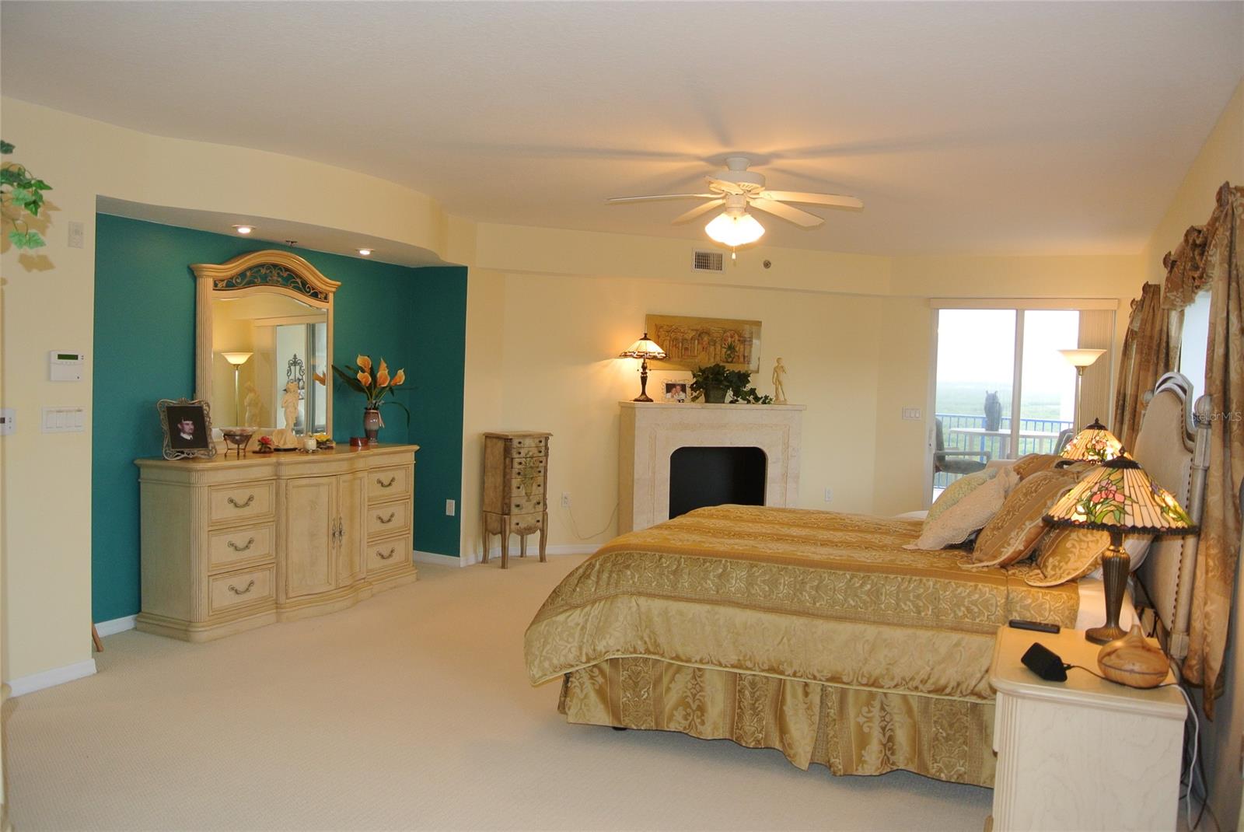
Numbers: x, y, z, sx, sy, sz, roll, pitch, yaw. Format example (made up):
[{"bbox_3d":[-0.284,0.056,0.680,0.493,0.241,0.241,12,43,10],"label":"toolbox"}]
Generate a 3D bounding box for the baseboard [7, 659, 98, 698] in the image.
[{"bbox_3d":[-2.574,1.180,4.214,0.018,0.068,0.405,3,3,27],"label":"baseboard"}]

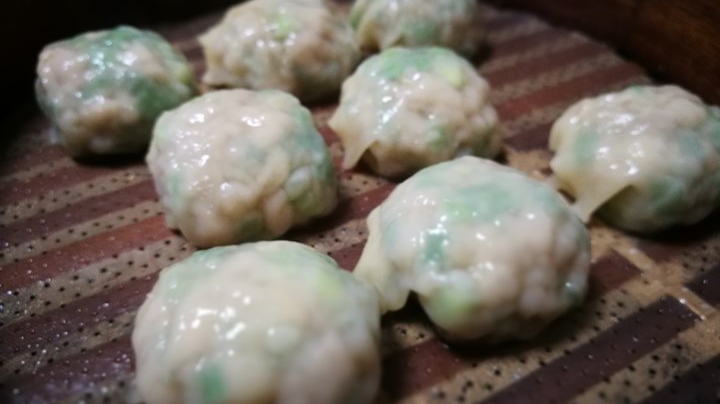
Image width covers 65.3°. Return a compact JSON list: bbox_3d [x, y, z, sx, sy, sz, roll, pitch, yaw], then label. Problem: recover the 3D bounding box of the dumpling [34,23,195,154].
[{"bbox_3d":[-0.074,-0.034,0.171,0.045,0.035,0.044,1,41,0],"label":"dumpling"}]

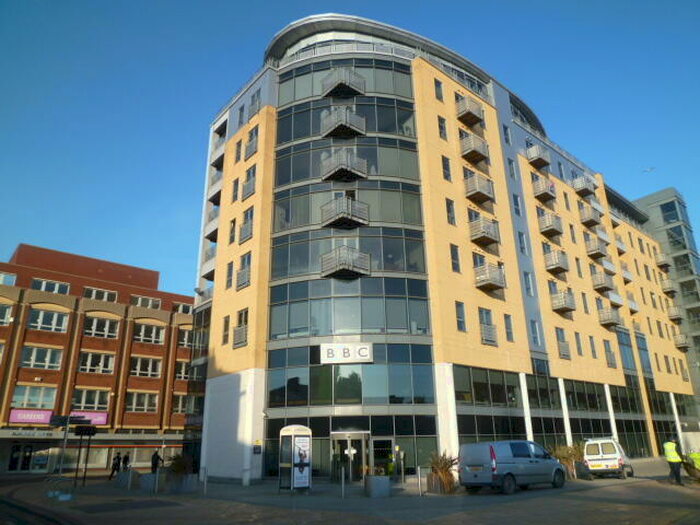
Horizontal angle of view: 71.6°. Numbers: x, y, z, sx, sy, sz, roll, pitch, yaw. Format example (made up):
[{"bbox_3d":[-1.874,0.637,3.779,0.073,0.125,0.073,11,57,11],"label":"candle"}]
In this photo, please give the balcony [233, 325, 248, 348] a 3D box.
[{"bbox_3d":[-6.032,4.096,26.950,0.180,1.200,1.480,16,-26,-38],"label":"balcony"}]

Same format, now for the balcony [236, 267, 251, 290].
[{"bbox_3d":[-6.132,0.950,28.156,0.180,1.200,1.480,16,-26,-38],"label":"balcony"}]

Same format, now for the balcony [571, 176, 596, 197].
[{"bbox_3d":[20.841,-6.714,43.117,1.509,1.213,0.986,16,-26,-38],"label":"balcony"}]

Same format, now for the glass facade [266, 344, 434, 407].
[{"bbox_3d":[0.022,5.827,25.045,8.950,3.050,1.050,-2,-20,3],"label":"glass facade"}]

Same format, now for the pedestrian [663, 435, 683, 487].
[{"bbox_3d":[12.877,7.960,19.404,0.450,1.780,0.500,3,-20,-9],"label":"pedestrian"}]

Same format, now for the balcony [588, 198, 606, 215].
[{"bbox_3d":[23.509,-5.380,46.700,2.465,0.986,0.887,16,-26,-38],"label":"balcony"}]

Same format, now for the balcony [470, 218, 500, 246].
[{"bbox_3d":[8.179,-1.831,29.501,1.499,1.242,1.016,16,-26,-38],"label":"balcony"}]

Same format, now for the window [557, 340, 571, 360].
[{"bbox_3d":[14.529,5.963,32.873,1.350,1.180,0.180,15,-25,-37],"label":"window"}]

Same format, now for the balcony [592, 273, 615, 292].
[{"bbox_3d":[21.167,1.670,40.720,1.650,1.300,1.050,16,-26,-38],"label":"balcony"}]

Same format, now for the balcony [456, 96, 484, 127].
[{"bbox_3d":[8.031,-10.100,32.570,1.550,1.198,0.906,15,-25,-38],"label":"balcony"}]

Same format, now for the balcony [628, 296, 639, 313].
[{"bbox_3d":[25.354,3.779,44.087,2.063,1.258,1.000,15,-25,-38],"label":"balcony"}]

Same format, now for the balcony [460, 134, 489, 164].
[{"bbox_3d":[8.129,-7.337,31.702,1.500,1.240,0.950,15,-25,-37],"label":"balcony"}]

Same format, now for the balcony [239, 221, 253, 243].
[{"bbox_3d":[-6.488,-1.909,29.903,0.250,1.220,1.500,16,-26,-38],"label":"balcony"}]

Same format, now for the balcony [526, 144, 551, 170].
[{"bbox_3d":[15.242,-8.439,39.054,1.600,1.270,1.050,16,-26,-38],"label":"balcony"}]

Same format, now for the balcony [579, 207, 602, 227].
[{"bbox_3d":[20.814,-3.920,42.043,1.509,1.203,0.986,16,-26,-38],"label":"balcony"}]

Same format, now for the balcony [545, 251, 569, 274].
[{"bbox_3d":[15.019,0.006,35.118,1.550,1.198,0.906,15,-25,-38],"label":"balcony"}]

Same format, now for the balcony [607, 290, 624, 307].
[{"bbox_3d":[23.339,3.186,43.039,2.600,1.100,1.000,16,-26,-38],"label":"balcony"}]

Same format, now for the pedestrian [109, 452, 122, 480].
[{"bbox_3d":[-14.971,13.043,30.983,0.750,1.680,0.550,11,-23,-31],"label":"pedestrian"}]

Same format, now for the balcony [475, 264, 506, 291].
[{"bbox_3d":[8.228,0.949,28.666,1.470,1.210,0.960,15,-25,-37],"label":"balcony"}]

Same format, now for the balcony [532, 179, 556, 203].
[{"bbox_3d":[15.291,-5.619,38.031,1.600,1.300,1.050,16,-26,-38],"label":"balcony"}]

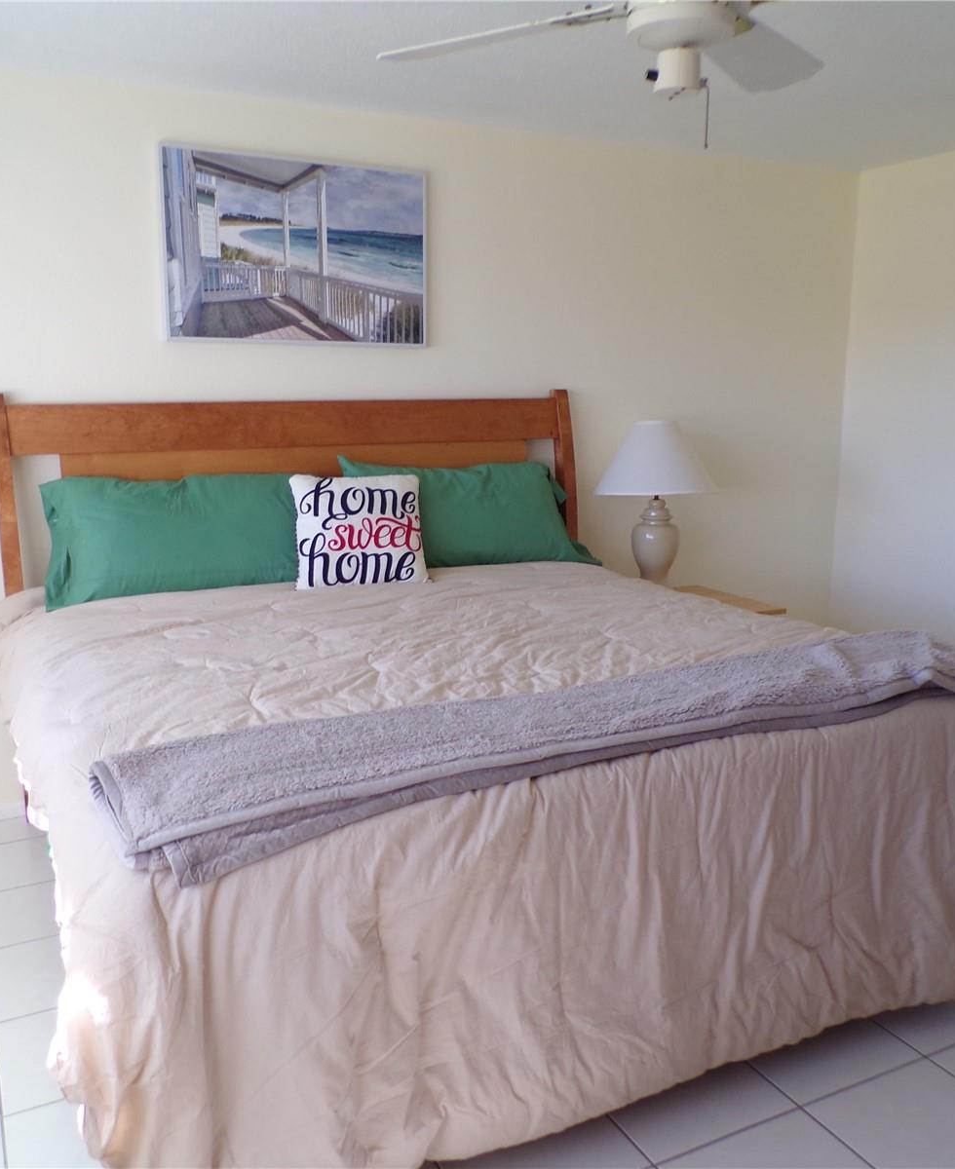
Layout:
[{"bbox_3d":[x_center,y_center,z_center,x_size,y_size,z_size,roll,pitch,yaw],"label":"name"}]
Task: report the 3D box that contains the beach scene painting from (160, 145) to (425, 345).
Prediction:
[{"bbox_3d":[-0.590,-1.108,3.617,0.900,0.595,0.030,-6,12,-26],"label":"beach scene painting"}]

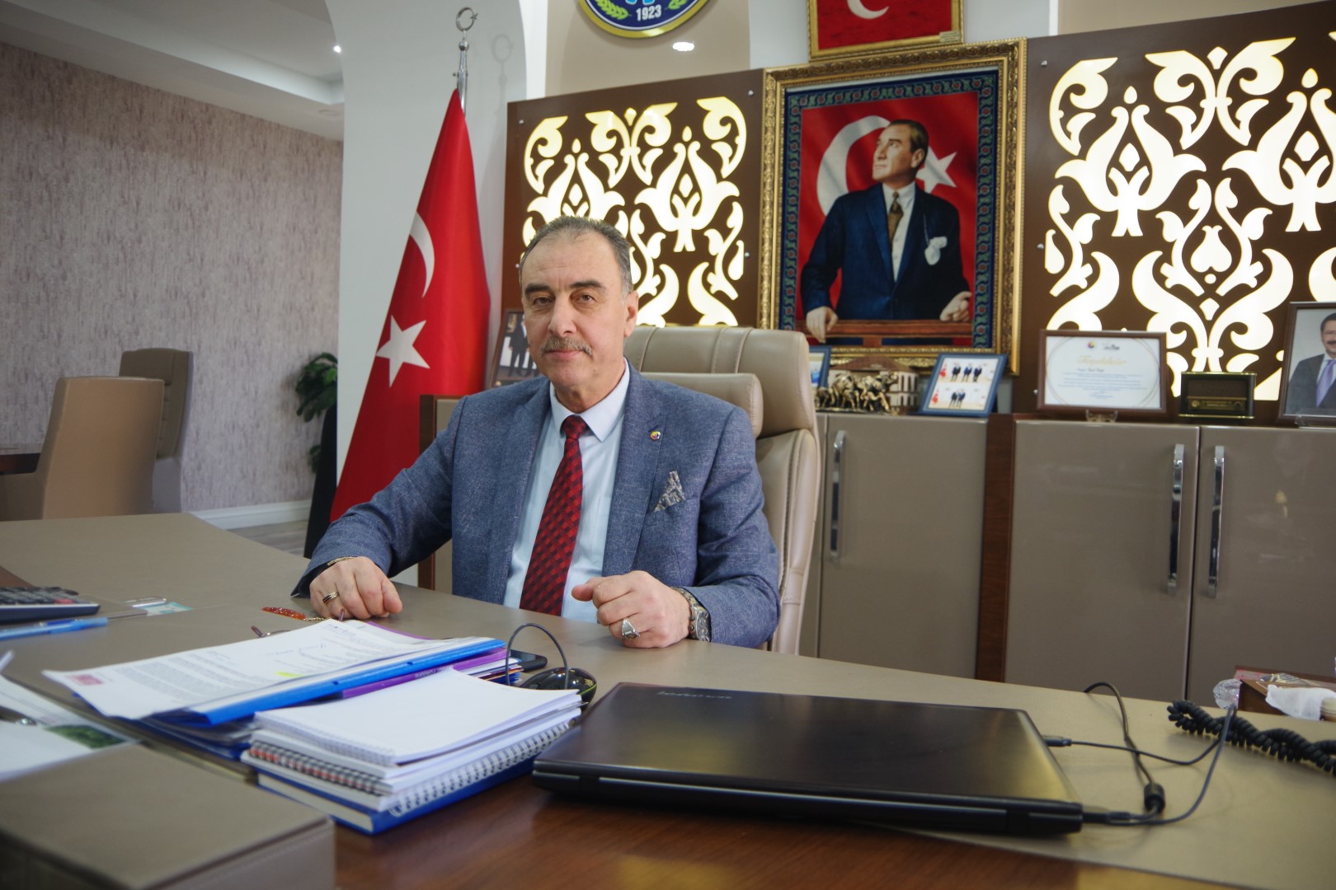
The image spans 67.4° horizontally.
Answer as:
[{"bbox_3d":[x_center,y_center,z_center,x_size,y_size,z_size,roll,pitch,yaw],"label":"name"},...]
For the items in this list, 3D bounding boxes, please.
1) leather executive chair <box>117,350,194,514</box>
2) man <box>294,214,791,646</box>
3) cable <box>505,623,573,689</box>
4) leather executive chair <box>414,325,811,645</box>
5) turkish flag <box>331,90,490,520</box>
[{"bbox_3d":[-2.820,0.121,4.940,0.620,1.220,0.680,3,3,26],"label":"leather executive chair"},{"bbox_3d":[-0.165,0.322,1.330,0.630,1.310,0.700,2,3,16],"label":"man"},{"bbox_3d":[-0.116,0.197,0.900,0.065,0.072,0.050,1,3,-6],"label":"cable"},{"bbox_3d":[-0.080,0.385,1.510,0.660,1.180,0.700,3,3,20],"label":"leather executive chair"},{"bbox_3d":[-0.944,-0.453,3.625,0.560,1.600,0.260,3,3,26],"label":"turkish flag"}]

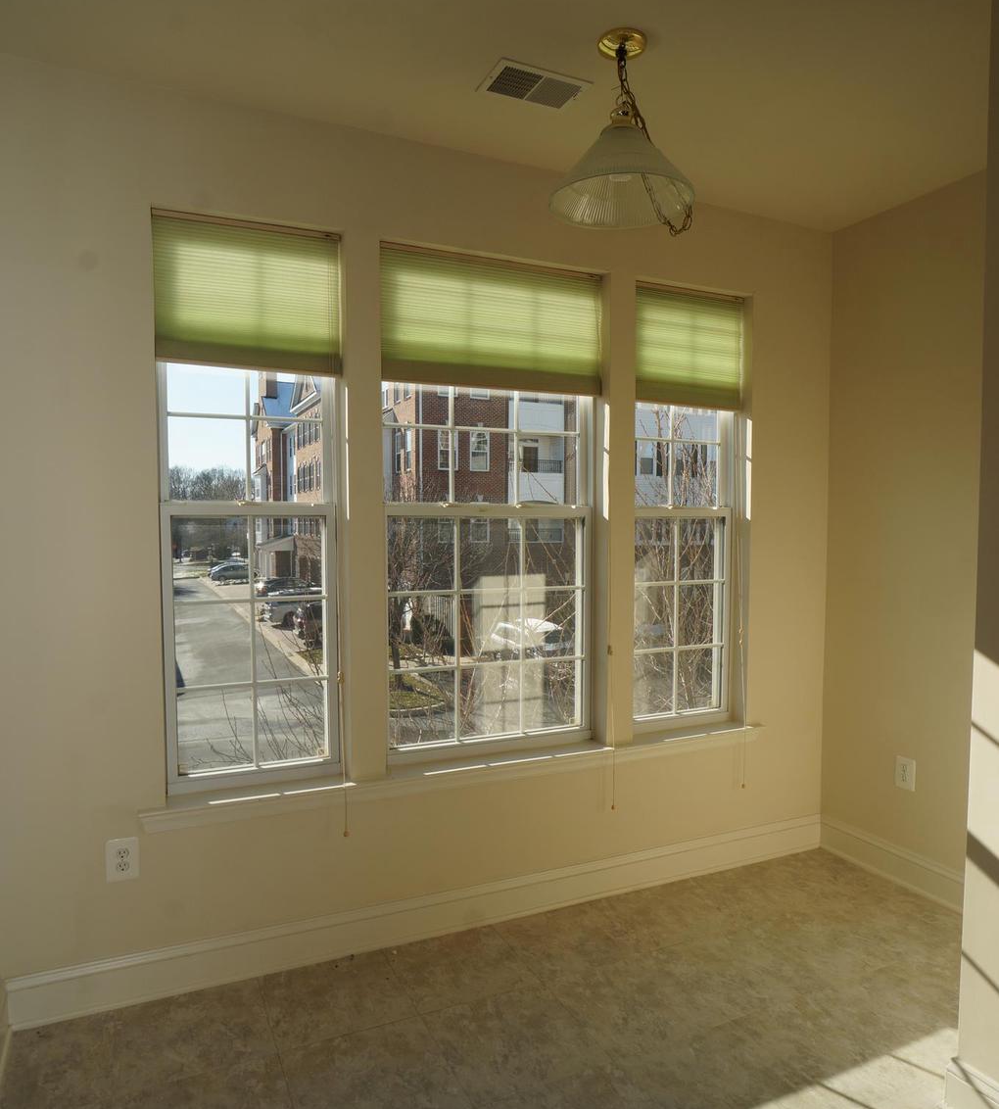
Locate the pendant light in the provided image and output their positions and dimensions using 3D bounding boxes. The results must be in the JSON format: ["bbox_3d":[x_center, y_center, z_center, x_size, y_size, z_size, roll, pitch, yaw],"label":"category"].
[{"bbox_3d":[0.327,-1.143,2.005,0.386,0.425,0.386,0,3,0],"label":"pendant light"}]

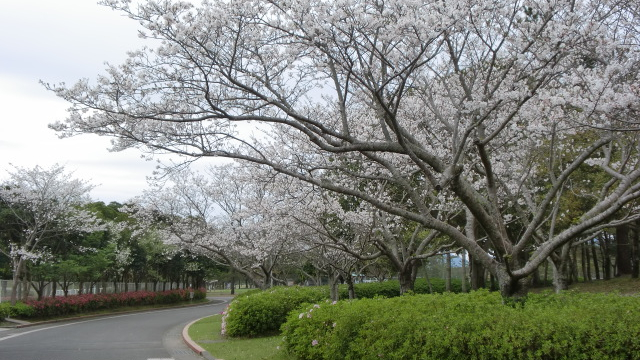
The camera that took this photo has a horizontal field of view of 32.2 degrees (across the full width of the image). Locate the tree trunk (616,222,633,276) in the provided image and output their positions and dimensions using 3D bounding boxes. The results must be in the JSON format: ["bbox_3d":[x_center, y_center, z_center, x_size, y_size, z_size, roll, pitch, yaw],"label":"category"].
[{"bbox_3d":[12.078,2.737,44.000,0.575,2.102,0.575,0,-5,0],"label":"tree trunk"}]

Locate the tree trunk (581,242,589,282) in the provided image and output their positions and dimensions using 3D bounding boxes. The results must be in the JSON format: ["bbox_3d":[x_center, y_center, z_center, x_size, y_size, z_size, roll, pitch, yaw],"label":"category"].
[{"bbox_3d":[10.968,3.421,46.000,0.270,1.659,0.270,0,-5,0],"label":"tree trunk"}]

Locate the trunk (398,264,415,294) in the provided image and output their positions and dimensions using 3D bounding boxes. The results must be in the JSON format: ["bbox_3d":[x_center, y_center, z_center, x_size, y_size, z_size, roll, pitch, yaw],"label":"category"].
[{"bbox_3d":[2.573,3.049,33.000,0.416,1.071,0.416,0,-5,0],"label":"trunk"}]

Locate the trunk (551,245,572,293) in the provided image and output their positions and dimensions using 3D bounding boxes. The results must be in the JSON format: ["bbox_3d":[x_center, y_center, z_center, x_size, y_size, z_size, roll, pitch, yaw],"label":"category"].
[{"bbox_3d":[6.967,2.582,32.000,0.490,1.442,0.490,0,-5,0],"label":"trunk"}]

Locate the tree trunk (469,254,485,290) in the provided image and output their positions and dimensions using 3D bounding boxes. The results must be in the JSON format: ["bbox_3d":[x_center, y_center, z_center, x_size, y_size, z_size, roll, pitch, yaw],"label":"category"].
[{"bbox_3d":[5.643,3.408,40.000,0.469,1.442,0.469,0,-5,0],"label":"tree trunk"}]

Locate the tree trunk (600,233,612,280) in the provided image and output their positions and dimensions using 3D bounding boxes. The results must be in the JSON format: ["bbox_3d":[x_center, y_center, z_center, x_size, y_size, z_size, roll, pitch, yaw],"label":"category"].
[{"bbox_3d":[11.622,3.103,45.000,0.325,1.947,0.325,0,-5,0],"label":"tree trunk"}]

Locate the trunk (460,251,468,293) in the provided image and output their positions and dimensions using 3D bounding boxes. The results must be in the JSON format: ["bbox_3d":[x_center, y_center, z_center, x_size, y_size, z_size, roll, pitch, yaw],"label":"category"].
[{"bbox_3d":[5.471,3.502,42.000,0.227,1.666,0.227,0,-5,0],"label":"trunk"}]

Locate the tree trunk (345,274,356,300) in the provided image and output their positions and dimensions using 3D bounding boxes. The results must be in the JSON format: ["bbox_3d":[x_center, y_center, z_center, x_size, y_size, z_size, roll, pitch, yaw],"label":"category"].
[{"bbox_3d":[1.127,4.047,41.000,0.314,1.109,0.314,0,-5,0],"label":"tree trunk"}]

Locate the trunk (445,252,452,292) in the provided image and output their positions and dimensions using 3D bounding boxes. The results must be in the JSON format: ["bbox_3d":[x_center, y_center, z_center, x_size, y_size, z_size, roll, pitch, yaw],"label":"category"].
[{"bbox_3d":[4.865,3.540,42.000,0.227,1.590,0.227,0,-5,0],"label":"trunk"}]

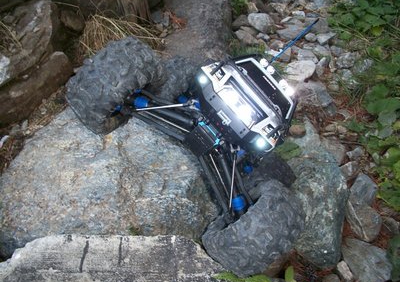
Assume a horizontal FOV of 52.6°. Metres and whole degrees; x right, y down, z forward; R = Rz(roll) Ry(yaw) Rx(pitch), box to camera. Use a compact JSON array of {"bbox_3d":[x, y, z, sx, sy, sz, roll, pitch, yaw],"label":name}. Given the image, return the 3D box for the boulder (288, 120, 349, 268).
[{"bbox_3d":[0.268,0.143,1.070,0.190,0.190,0.360,0,40,0],"label":"boulder"}]

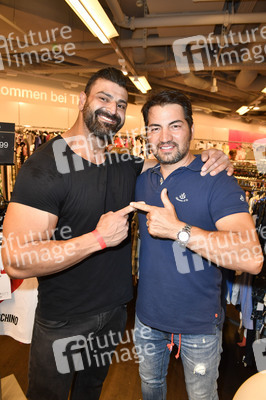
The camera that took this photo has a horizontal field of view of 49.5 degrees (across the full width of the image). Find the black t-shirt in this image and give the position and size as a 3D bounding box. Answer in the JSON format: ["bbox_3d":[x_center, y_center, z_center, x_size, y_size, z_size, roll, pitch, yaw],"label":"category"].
[{"bbox_3d":[-0.215,0.090,1.170,0.540,0.660,0.310,-2,4,-33],"label":"black t-shirt"}]

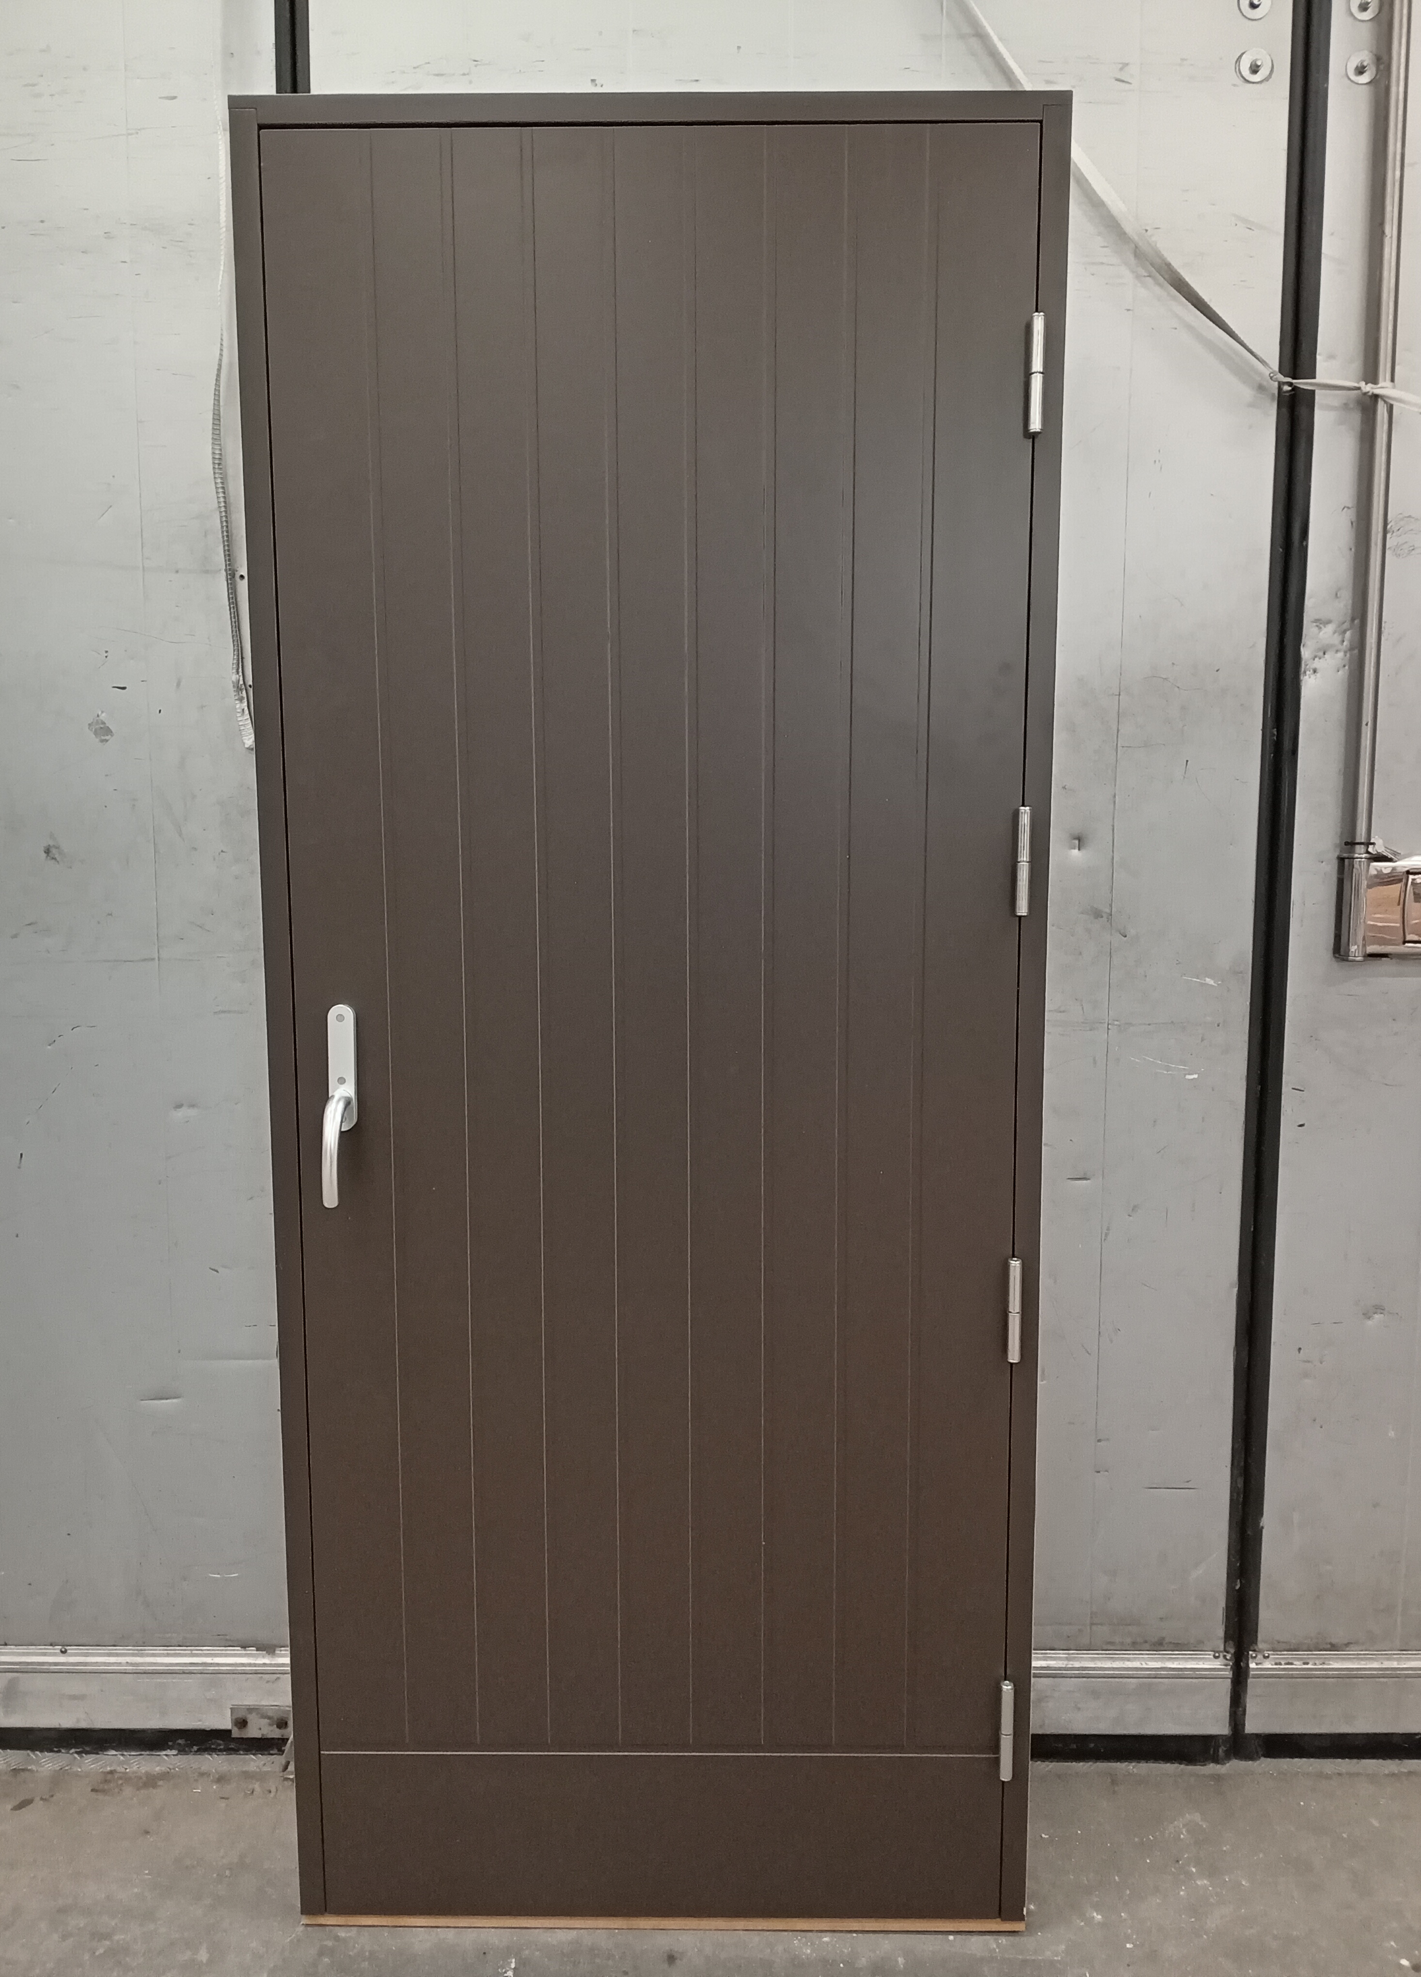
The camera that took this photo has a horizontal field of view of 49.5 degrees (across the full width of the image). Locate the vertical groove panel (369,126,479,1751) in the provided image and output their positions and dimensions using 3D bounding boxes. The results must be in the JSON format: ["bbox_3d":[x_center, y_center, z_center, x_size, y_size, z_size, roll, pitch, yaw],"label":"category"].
[{"bbox_3d":[-0.316,0.005,1.742,0.085,1.830,0.020,0,7,1],"label":"vertical groove panel"}]

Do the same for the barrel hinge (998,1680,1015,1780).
[{"bbox_3d":[0.350,0.879,1.829,0.015,0.125,0.016,0,7,1],"label":"barrel hinge"}]

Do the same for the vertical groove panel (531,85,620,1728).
[{"bbox_3d":[-0.147,0.004,1.740,0.085,1.830,0.020,0,7,1],"label":"vertical groove panel"}]

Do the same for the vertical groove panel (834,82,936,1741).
[{"bbox_3d":[0.191,0.004,1.737,0.085,1.830,0.020,0,7,1],"label":"vertical groove panel"}]

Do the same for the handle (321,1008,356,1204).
[{"bbox_3d":[-0.415,0.131,1.715,0.031,0.220,0.068,0,7,1],"label":"handle"}]

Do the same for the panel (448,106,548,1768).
[{"bbox_3d":[-0.231,0.004,1.741,0.085,1.830,0.020,0,7,1],"label":"panel"}]

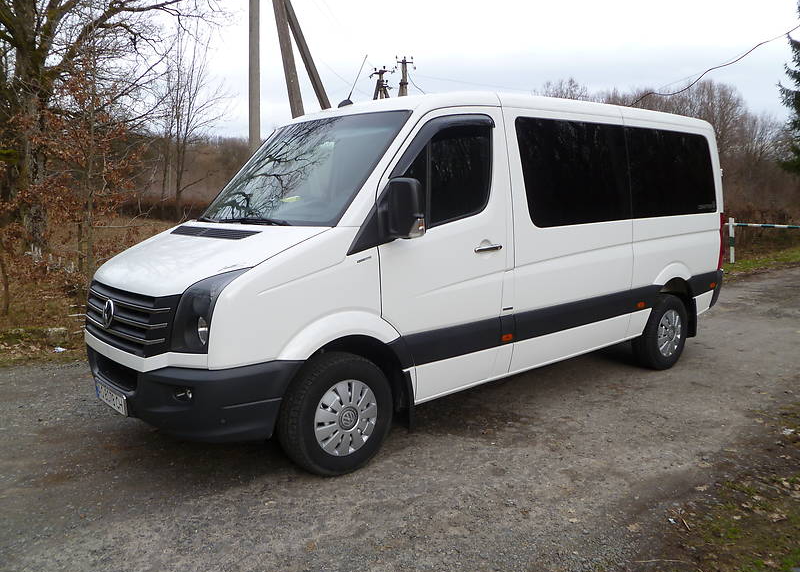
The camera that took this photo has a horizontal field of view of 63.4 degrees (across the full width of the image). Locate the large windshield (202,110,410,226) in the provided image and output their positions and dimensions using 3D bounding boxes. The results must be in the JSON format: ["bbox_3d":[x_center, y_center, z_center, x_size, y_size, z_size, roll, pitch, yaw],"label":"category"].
[{"bbox_3d":[-0.710,-0.803,4.333,1.740,0.950,0.160,8,-31,49],"label":"large windshield"}]

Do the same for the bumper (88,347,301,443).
[{"bbox_3d":[-1.407,0.540,3.900,0.740,0.430,1.940,-8,11,-40],"label":"bumper"}]

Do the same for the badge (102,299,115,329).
[{"bbox_3d":[-1.647,0.160,3.645,0.030,0.160,0.160,5,2,-41],"label":"badge"}]

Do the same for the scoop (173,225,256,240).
[{"bbox_3d":[-1.166,-0.337,3.998,0.150,0.060,1.050,-32,25,-34],"label":"scoop"}]

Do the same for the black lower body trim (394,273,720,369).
[{"bbox_3d":[1.598,0.180,5.151,4.350,0.215,0.070,-8,11,-40],"label":"black lower body trim"}]

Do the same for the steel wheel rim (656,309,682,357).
[{"bbox_3d":[2.477,0.434,6.000,0.430,0.430,0.120,-8,11,-40],"label":"steel wheel rim"}]

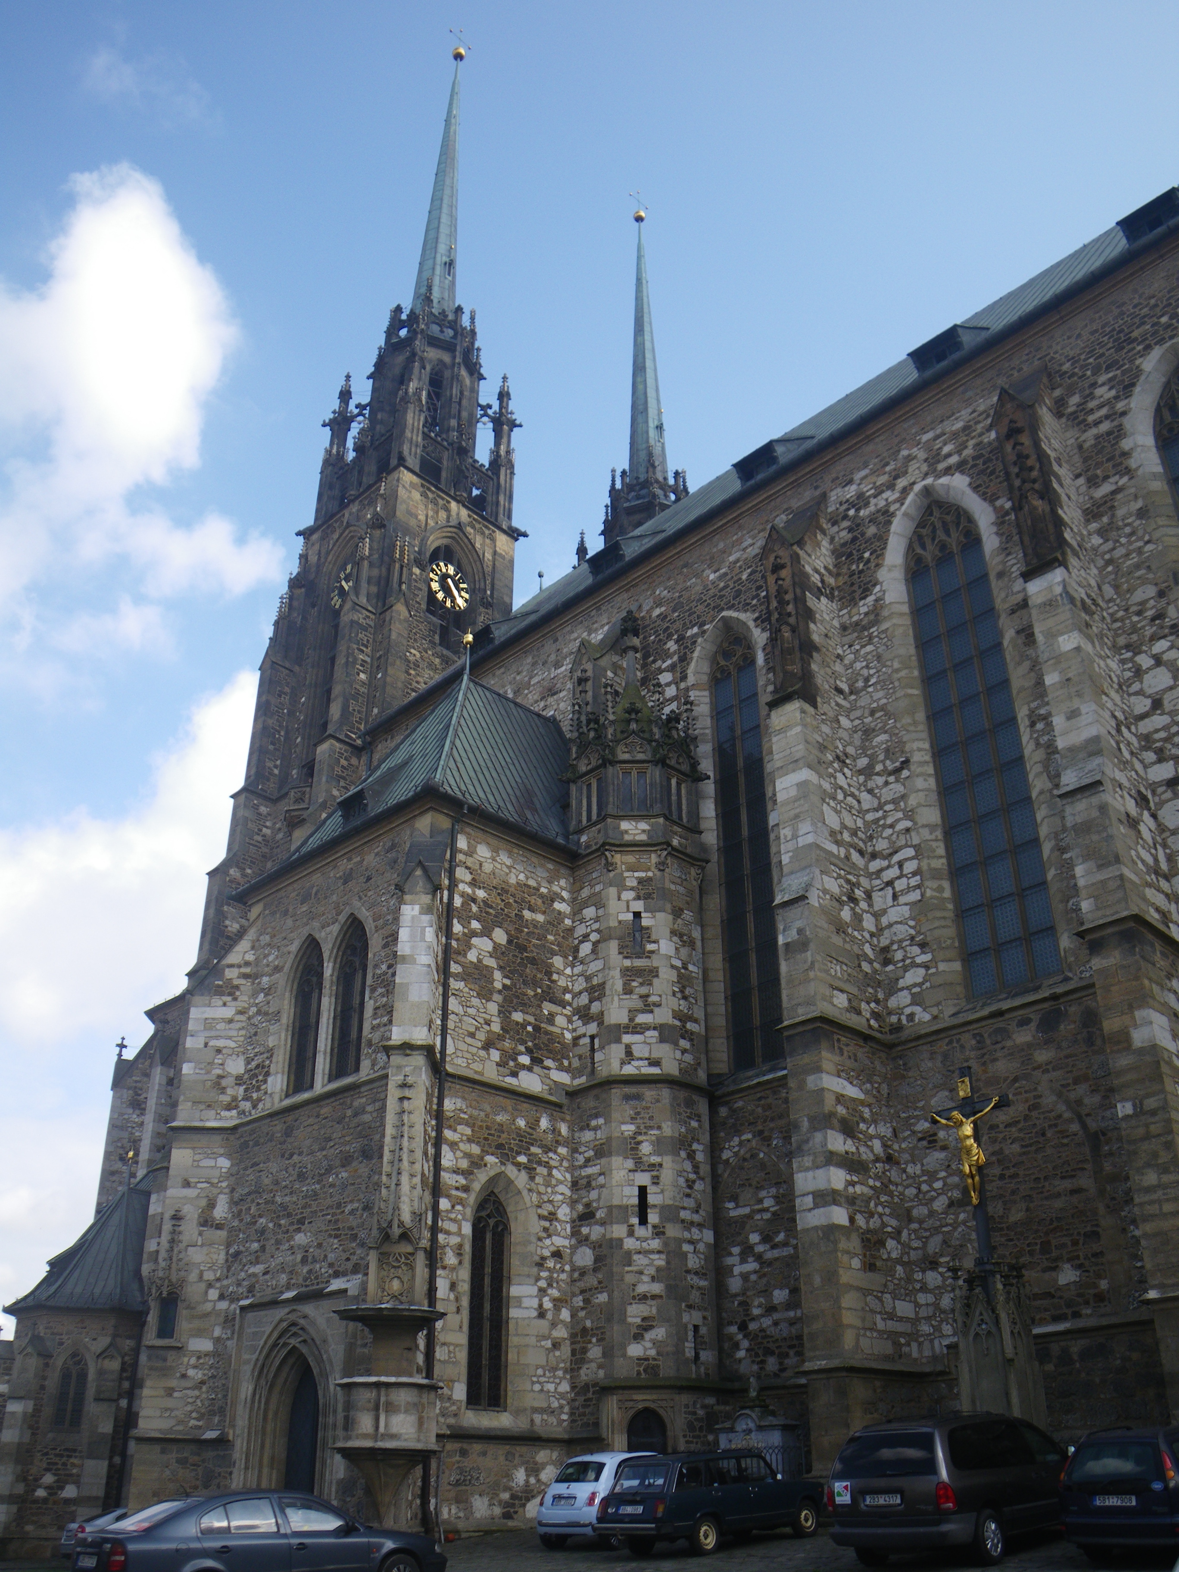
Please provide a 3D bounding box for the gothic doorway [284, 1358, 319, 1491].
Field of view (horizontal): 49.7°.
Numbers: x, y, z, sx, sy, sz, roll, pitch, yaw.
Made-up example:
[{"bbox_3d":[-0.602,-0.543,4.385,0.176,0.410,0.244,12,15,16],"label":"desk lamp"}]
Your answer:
[{"bbox_3d":[-6.368,14.971,28.858,1.500,4.000,0.450,-26,-38,38],"label":"gothic doorway"}]

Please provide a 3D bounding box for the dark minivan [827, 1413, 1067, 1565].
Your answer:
[{"bbox_3d":[5.570,10.020,18.270,1.950,1.750,4.900,-25,-35,36],"label":"dark minivan"}]

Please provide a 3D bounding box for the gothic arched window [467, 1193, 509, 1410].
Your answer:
[{"bbox_3d":[-2.280,11.835,29.407,0.400,4.650,1.250,-26,-38,38],"label":"gothic arched window"}]

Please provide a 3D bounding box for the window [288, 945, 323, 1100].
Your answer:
[{"bbox_3d":[-7.542,6.126,34.603,1.650,4.300,0.400,-26,-38,38],"label":"window"}]

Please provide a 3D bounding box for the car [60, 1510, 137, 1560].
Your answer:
[{"bbox_3d":[-11.214,19.406,32.730,4.350,1.450,1.730,24,-37,-37],"label":"car"}]

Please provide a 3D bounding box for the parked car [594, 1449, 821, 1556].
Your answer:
[{"bbox_3d":[2.150,12.120,21.550,4.120,1.440,1.620,22,-36,-38],"label":"parked car"}]

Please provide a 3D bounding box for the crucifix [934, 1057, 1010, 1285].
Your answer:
[{"bbox_3d":[7.268,7.231,23.899,1.700,4.150,0.400,-26,-38,38],"label":"crucifix"}]

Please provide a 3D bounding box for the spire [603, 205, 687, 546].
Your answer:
[{"bbox_3d":[3.733,-27.877,84.097,5.200,31.800,5.200,-26,-38,38],"label":"spire"}]

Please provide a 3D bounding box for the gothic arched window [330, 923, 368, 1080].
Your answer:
[{"bbox_3d":[-6.158,5.452,33.406,1.650,4.300,0.400,-26,-38,38],"label":"gothic arched window"}]

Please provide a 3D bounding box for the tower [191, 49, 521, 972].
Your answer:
[{"bbox_3d":[-8.882,-11.119,60.540,10.500,81.500,10.500,-26,-38,38],"label":"tower"}]

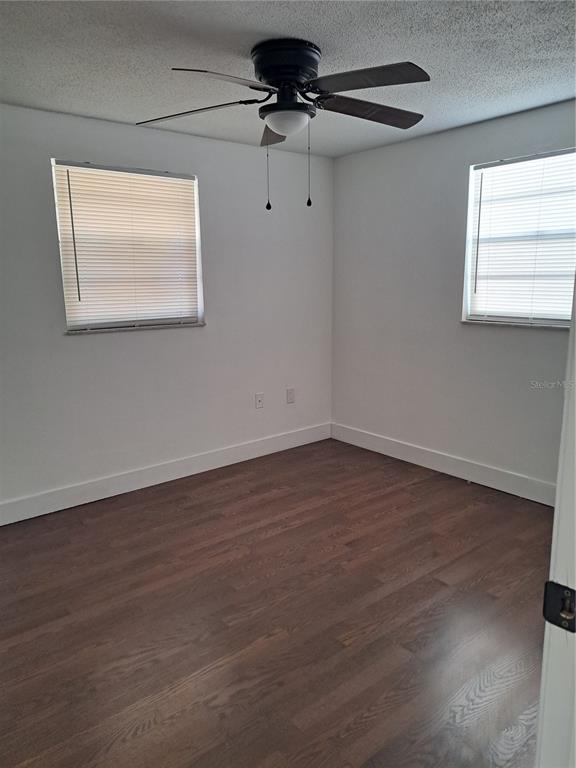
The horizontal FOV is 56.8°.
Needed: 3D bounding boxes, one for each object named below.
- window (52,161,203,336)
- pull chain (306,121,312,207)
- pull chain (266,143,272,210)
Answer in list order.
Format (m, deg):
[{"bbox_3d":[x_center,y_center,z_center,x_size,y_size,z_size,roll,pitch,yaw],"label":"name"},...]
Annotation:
[{"bbox_3d":[-0.982,-0.846,3.393,0.938,0.980,0.100,-10,15,-38],"label":"window"},{"bbox_3d":[0.089,-0.923,2.231,0.021,0.343,0.021,0,12,2],"label":"pull chain"},{"bbox_3d":[-0.084,-0.920,2.334,0.021,0.306,0.021,-1,12,-2],"label":"pull chain"}]

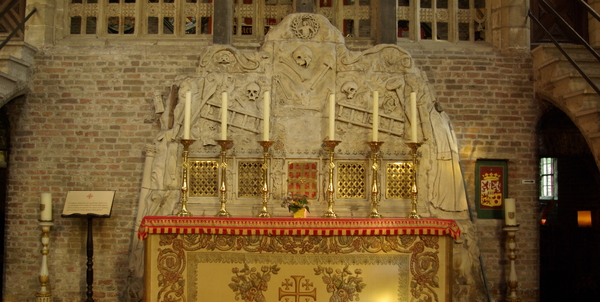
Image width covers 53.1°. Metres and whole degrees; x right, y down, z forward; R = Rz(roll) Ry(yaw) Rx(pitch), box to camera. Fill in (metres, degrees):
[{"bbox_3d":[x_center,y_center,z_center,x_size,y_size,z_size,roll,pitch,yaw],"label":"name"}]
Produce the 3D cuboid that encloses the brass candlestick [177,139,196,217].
[{"bbox_3d":[-1.093,0.259,5.759,0.155,0.752,0.155,1,-4,2],"label":"brass candlestick"}]

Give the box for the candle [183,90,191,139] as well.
[{"bbox_3d":[-1.088,-0.341,5.805,0.046,0.473,0.046,1,-5,0],"label":"candle"}]

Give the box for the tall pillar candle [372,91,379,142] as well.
[{"bbox_3d":[0.727,-0.330,5.768,0.053,0.499,0.053,1,-5,0],"label":"tall pillar candle"}]

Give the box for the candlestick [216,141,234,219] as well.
[{"bbox_3d":[-0.714,0.262,5.718,0.162,0.737,0.162,1,-5,0],"label":"candlestick"}]

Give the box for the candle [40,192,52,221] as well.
[{"bbox_3d":[-2.413,0.535,5.723,0.103,0.270,0.103,1,-5,0],"label":"candle"}]

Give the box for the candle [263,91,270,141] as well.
[{"bbox_3d":[-0.320,-0.332,5.805,0.046,0.489,0.046,1,-5,0],"label":"candle"}]

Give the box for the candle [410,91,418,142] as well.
[{"bbox_3d":[1.102,-0.318,5.805,0.046,0.494,0.046,1,-5,0],"label":"candle"}]

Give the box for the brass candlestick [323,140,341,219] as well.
[{"bbox_3d":[0.306,0.271,5.750,0.182,0.738,0.182,1,-5,0],"label":"brass candlestick"}]

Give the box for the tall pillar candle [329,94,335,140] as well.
[{"bbox_3d":[0.303,-0.324,5.755,0.051,0.458,0.051,1,-4,2],"label":"tall pillar candle"}]

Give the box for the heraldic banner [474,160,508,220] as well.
[{"bbox_3d":[1.937,0.384,6.054,0.334,0.599,0.030,1,-4,2],"label":"heraldic banner"}]

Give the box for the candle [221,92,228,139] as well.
[{"bbox_3d":[-0.730,-0.332,5.805,0.045,0.473,0.045,1,-5,0],"label":"candle"}]

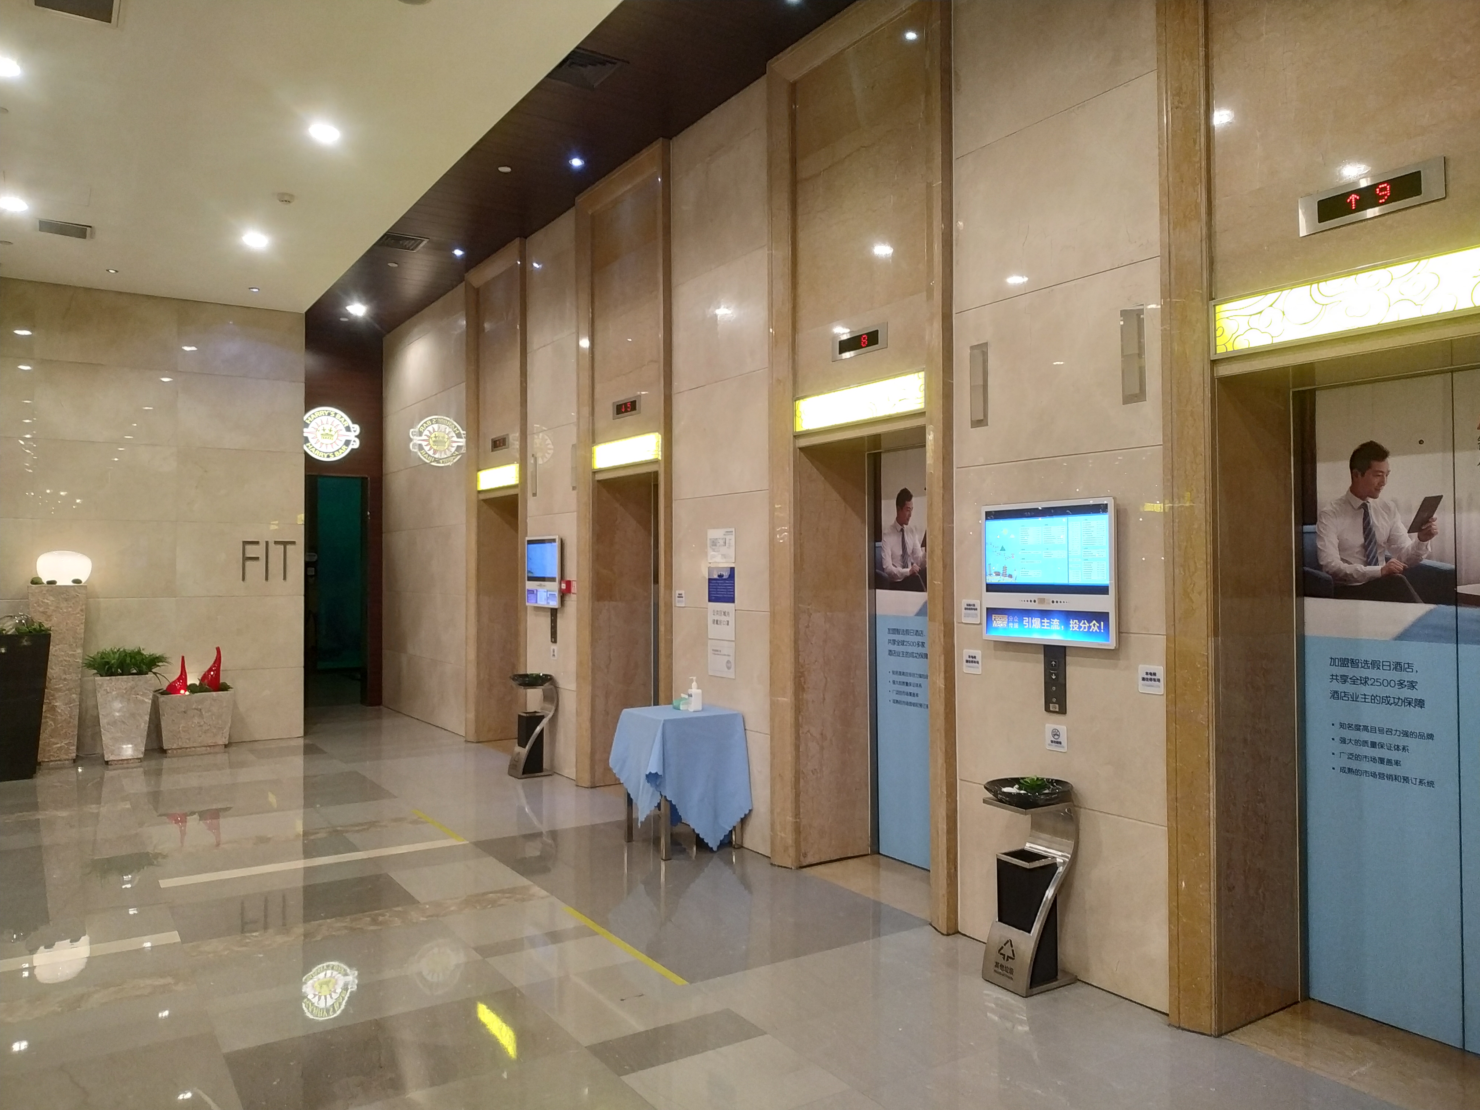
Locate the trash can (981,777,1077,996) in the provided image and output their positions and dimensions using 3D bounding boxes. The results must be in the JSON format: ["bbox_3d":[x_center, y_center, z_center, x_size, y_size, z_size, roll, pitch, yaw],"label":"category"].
[{"bbox_3d":[1.060,1.232,3.778,0.253,0.660,0.208,0,-1,-34],"label":"trash can"}]

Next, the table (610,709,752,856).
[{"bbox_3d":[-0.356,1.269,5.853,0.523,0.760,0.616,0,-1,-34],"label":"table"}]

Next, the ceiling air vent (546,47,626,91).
[{"bbox_3d":[-0.861,-2.637,5.520,0.387,0.047,0.395,0,-1,-34],"label":"ceiling air vent"}]

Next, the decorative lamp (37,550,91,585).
[{"bbox_3d":[-5.327,0.102,8.099,0.366,0.272,0.365,0,-1,-34],"label":"decorative lamp"}]

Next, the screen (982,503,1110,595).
[{"bbox_3d":[1.158,-0.019,3.844,0.051,0.340,0.584,0,-1,-34],"label":"screen"}]

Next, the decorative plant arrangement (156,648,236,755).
[{"bbox_3d":[-4.741,1.261,8.917,0.576,0.908,0.406,0,-1,-34],"label":"decorative plant arrangement"}]

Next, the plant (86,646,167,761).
[{"bbox_3d":[-5.072,1.239,8.492,0.582,0.944,0.562,0,-1,-34],"label":"plant"}]

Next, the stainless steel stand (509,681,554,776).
[{"bbox_3d":[-1.528,1.284,7.566,0.266,0.660,0.208,0,-1,-34],"label":"stainless steel stand"}]

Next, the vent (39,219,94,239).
[{"bbox_3d":[-4.800,-2.341,7.316,0.329,0.047,0.328,0,-1,-34],"label":"vent"}]

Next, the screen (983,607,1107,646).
[{"bbox_3d":[1.193,0.269,3.968,0.039,0.112,0.588,0,-1,-34],"label":"screen"}]

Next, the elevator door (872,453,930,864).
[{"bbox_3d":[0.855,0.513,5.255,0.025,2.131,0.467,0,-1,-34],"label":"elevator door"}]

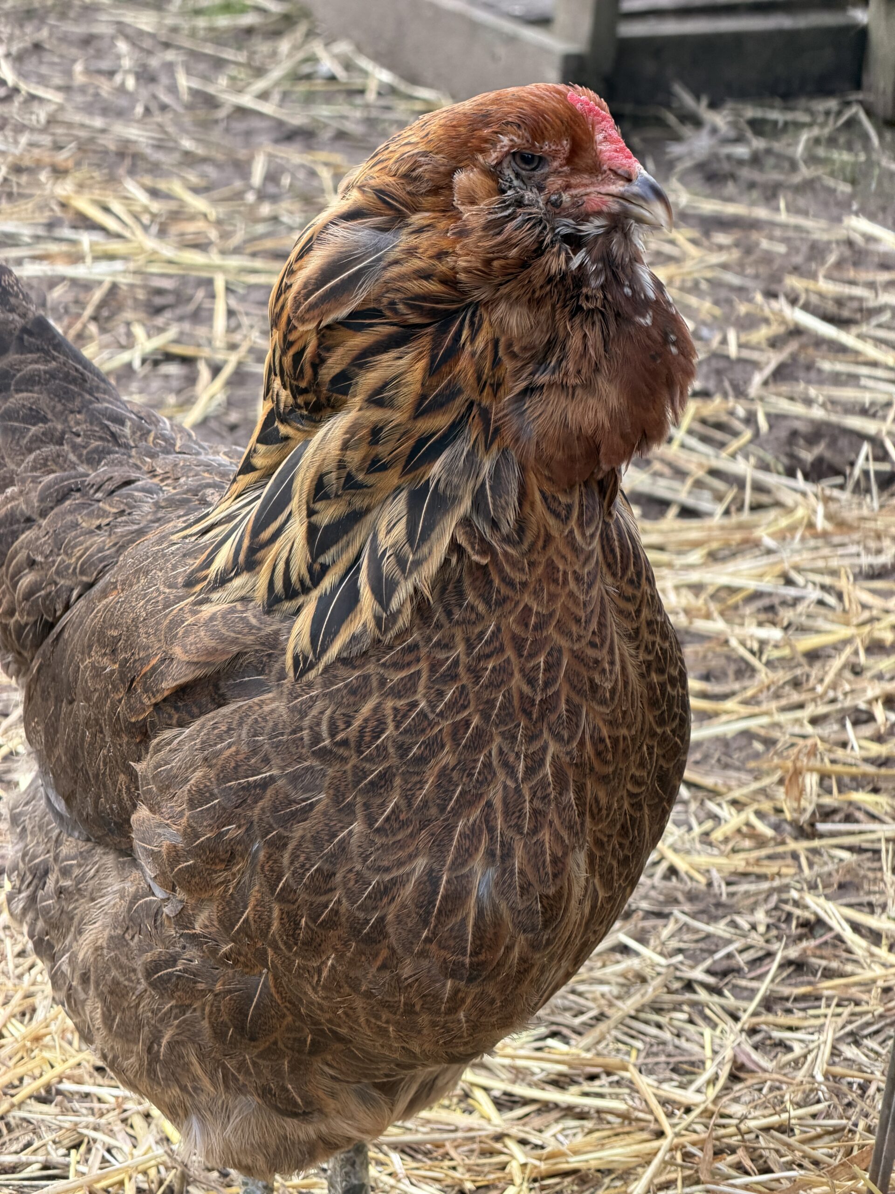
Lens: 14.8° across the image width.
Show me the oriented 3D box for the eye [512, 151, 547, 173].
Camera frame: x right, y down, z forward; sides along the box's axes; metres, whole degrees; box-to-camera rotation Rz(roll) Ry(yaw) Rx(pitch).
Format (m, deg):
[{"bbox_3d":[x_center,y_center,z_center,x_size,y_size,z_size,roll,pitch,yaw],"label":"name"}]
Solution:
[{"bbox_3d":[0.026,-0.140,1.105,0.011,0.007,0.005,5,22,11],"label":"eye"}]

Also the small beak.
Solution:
[{"bbox_3d":[0.063,-0.126,1.100,0.018,0.018,0.013,13,25,29],"label":"small beak"}]

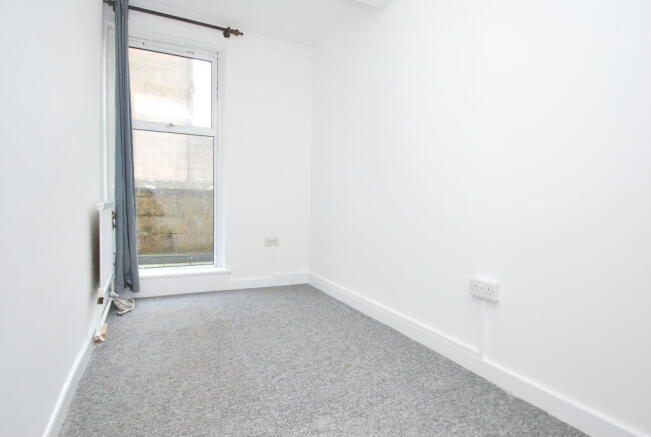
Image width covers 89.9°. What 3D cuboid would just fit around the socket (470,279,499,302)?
[{"bbox_3d":[0.779,0.349,1.577,0.036,0.088,0.147,-1,3,-28],"label":"socket"}]

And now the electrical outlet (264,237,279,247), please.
[{"bbox_3d":[-0.529,0.235,3.214,0.147,0.088,0.036,0,3,-24],"label":"electrical outlet"}]

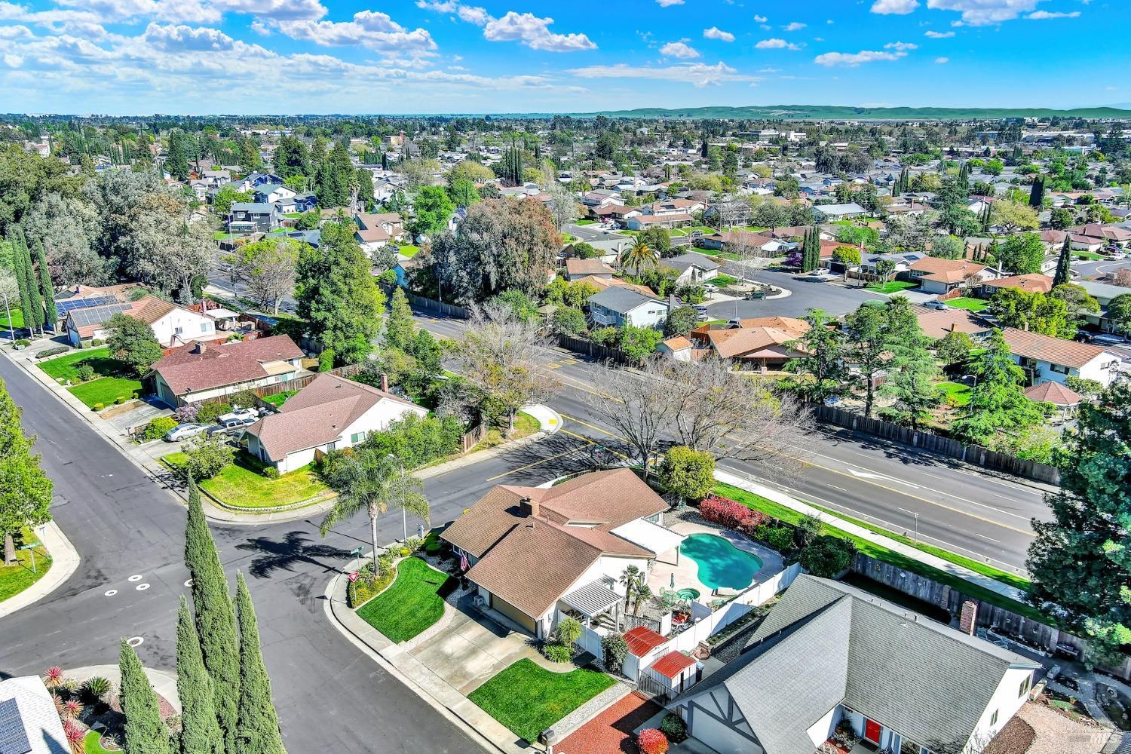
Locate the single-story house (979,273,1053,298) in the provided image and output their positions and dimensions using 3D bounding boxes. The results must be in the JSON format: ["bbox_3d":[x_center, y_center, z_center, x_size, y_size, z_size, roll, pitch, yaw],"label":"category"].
[{"bbox_3d":[90.973,-17.258,176.666,14.500,4.800,15.500,-9,19,-29],"label":"single-story house"}]

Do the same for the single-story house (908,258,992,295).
[{"bbox_3d":[81.278,-22.353,195.472,19.500,4.700,18.300,-8,18,-27],"label":"single-story house"}]

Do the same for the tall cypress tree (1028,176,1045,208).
[{"bbox_3d":[173.408,-67.710,335.489,6.200,13.200,5.200,0,16,0],"label":"tall cypress tree"}]

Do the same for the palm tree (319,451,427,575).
[{"bbox_3d":[-14.650,11.234,70.258,8.200,9.300,8.000,0,16,0],"label":"palm tree"}]

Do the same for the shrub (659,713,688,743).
[{"bbox_3d":[6.315,20.374,53.146,1.500,1.350,1.500,0,16,0],"label":"shrub"}]

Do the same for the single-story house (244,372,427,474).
[{"bbox_3d":[-25.983,4.375,100.380,20.700,5.400,15.300,-14,21,-40],"label":"single-story house"}]

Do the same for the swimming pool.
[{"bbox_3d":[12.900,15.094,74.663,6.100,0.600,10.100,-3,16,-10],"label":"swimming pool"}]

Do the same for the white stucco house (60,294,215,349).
[{"bbox_3d":[-69.471,-9.300,147.830,20.400,5.400,14.900,-14,21,-40],"label":"white stucco house"}]

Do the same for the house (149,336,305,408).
[{"bbox_3d":[-44.608,-1.280,120.874,20.400,5.200,15.500,-15,22,-42],"label":"house"}]

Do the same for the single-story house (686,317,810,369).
[{"bbox_3d":[29.900,-5.554,136.144,17.000,4.900,21.500,0,16,0],"label":"single-story house"}]

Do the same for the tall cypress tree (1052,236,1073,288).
[{"bbox_3d":[95.677,-21.075,175.646,3.800,12.700,3.800,0,16,0],"label":"tall cypress tree"}]

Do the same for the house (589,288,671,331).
[{"bbox_3d":[10.351,-10.861,152.707,10.700,6.300,13.300,-9,18,-28],"label":"house"}]

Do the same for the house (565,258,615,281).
[{"bbox_3d":[5.100,-21.982,189.895,9.800,4.900,11.000,-1,16,-3],"label":"house"}]

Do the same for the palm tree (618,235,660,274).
[{"bbox_3d":[15.594,-24.942,193.460,9.000,10.200,9.000,0,16,0],"label":"palm tree"}]

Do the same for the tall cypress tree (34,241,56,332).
[{"bbox_3d":[-83.530,-14.457,146.224,2.000,16.000,2.000,0,16,0],"label":"tall cypress tree"}]

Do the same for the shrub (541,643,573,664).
[{"bbox_3d":[-0.600,18.260,61.044,2.000,0.900,1.700,0,16,0],"label":"shrub"}]

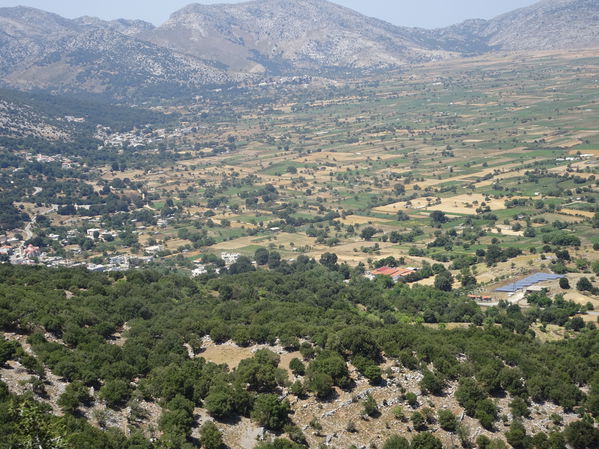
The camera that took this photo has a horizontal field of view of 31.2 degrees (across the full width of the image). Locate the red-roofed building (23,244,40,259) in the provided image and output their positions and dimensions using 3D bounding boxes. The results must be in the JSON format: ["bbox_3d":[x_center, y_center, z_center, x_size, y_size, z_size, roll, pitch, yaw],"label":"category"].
[{"bbox_3d":[-225.372,22.789,901.991,12.500,10.800,9.800,-9,14,-40],"label":"red-roofed building"}]

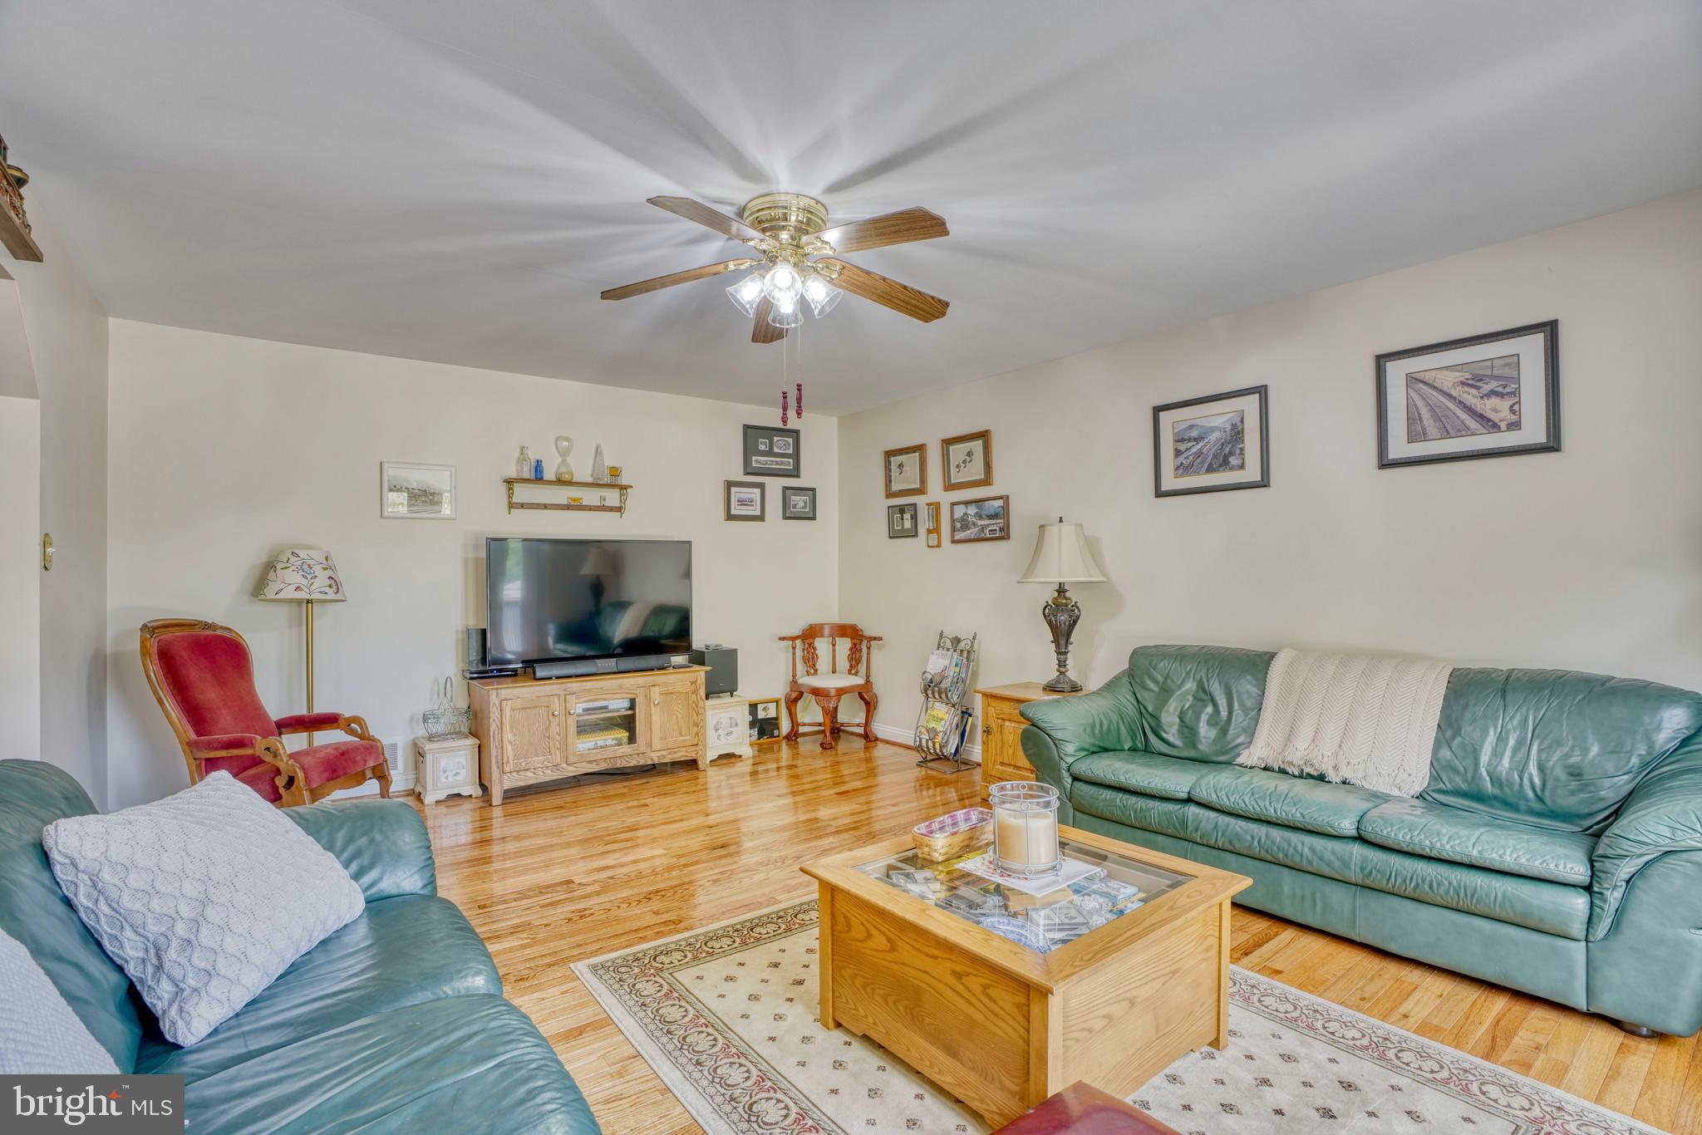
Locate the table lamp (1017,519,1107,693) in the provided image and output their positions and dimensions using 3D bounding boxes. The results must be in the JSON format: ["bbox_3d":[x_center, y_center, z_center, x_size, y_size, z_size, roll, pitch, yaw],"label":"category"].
[{"bbox_3d":[1.037,0.179,3.714,0.444,0.838,0.444,0,0,0],"label":"table lamp"}]

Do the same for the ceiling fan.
[{"bbox_3d":[-0.229,-0.990,2.565,1.290,0.390,1.290,0,0,0],"label":"ceiling fan"}]

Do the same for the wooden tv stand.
[{"bbox_3d":[-1.525,0.944,4.512,1.300,0.630,0.480,0,0,-35],"label":"wooden tv stand"}]

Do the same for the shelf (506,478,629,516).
[{"bbox_3d":[-1.756,-0.416,4.699,0.761,0.206,0.135,0,0,-35],"label":"shelf"}]

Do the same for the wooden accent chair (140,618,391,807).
[{"bbox_3d":[-2.463,0.700,3.234,0.757,1.005,0.600,0,0,-2],"label":"wooden accent chair"}]

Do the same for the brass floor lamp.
[{"bbox_3d":[-2.703,0.584,3.750,0.370,1.350,0.370,0,0,-36],"label":"brass floor lamp"}]

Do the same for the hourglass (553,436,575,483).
[{"bbox_3d":[-1.669,-0.635,4.412,0.101,0.262,0.101,0,0,-36],"label":"hourglass"}]

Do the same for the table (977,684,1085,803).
[{"bbox_3d":[1.037,0.966,4.086,0.530,0.585,0.500,0,0,-39],"label":"table"}]

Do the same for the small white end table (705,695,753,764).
[{"bbox_3d":[-0.894,1.069,5.028,0.370,0.380,0.320,0,0,-35],"label":"small white end table"}]

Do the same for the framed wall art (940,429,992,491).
[{"bbox_3d":[0.695,-0.627,4.520,0.025,0.317,0.410,0,0,-36],"label":"framed wall art"}]

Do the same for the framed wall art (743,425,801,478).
[{"bbox_3d":[-0.544,-0.800,5.265,0.451,0.343,0.026,0,0,-36],"label":"framed wall art"}]

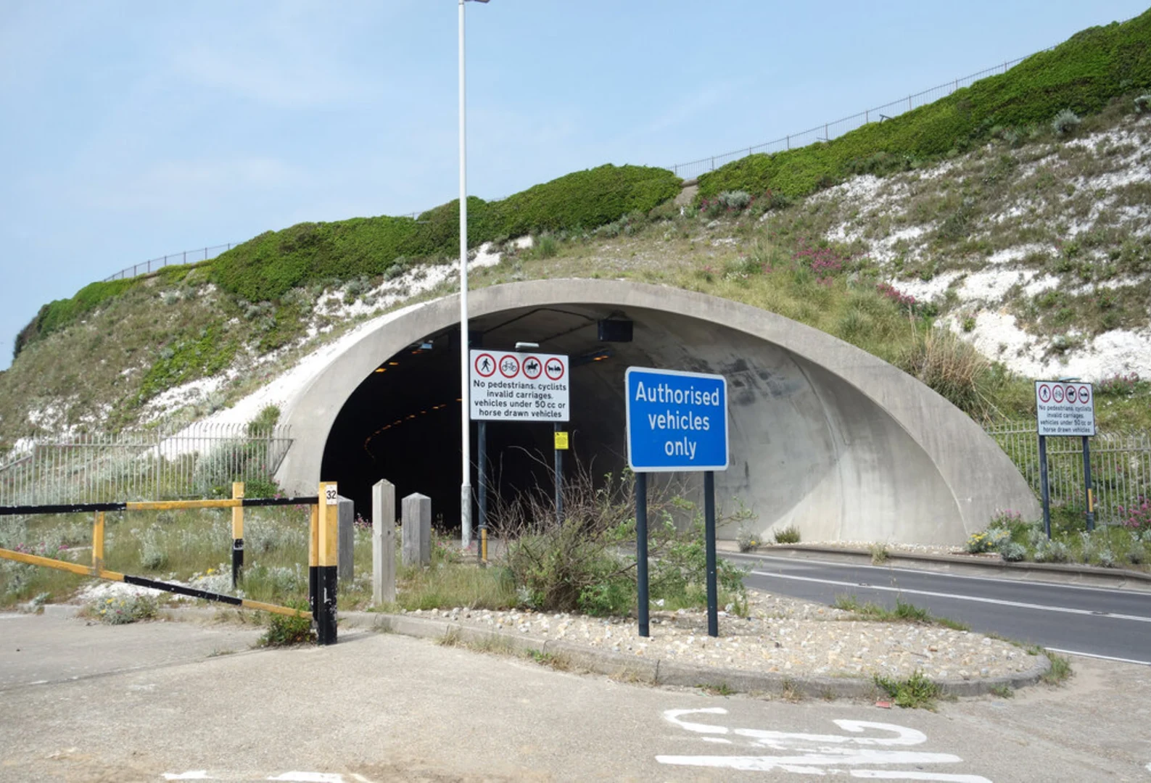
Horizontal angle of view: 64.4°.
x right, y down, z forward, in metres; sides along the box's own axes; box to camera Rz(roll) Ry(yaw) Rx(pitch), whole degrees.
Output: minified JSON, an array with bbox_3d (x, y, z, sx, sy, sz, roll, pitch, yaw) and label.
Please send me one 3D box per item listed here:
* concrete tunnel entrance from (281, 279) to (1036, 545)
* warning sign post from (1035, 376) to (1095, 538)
[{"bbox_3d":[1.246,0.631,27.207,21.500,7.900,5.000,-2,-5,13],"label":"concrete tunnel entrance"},{"bbox_3d":[12.240,1.729,22.648,2.200,3.940,0.200,2,-5,-27],"label":"warning sign post"}]

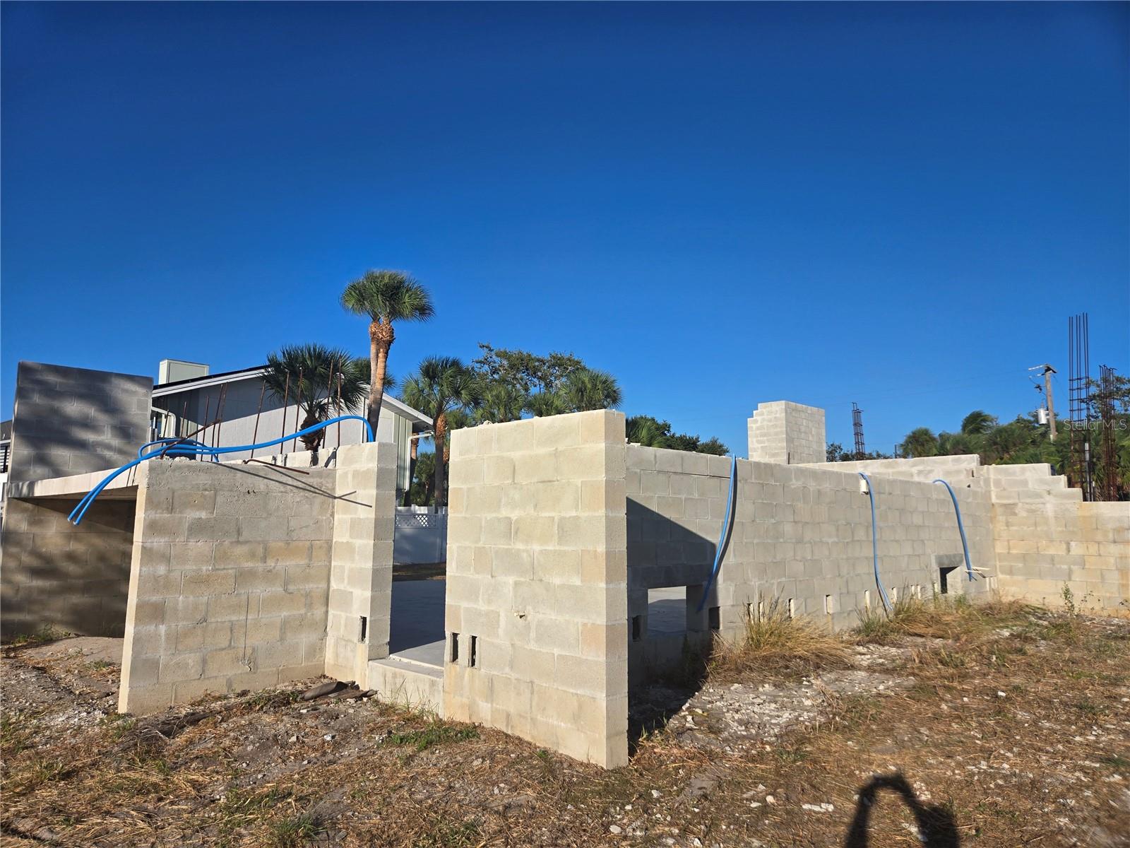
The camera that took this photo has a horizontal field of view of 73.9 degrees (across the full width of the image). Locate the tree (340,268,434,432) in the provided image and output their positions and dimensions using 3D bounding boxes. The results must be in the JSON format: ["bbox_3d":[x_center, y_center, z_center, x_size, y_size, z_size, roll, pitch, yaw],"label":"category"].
[{"bbox_3d":[-5.826,-0.305,24.052,2.995,9.606,2.995,2,-8,-14],"label":"tree"}]

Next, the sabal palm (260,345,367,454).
[{"bbox_3d":[-7.538,0.894,22.336,3.022,6.744,3.022,3,-8,-19],"label":"sabal palm"}]

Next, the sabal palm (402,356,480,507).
[{"bbox_3d":[-4.846,1.259,28.681,3.092,7.771,3.092,2,-8,-10],"label":"sabal palm"}]

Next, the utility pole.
[{"bbox_3d":[27.107,1.962,42.269,2.400,10.510,1.300,8,-11,-44],"label":"utility pole"}]

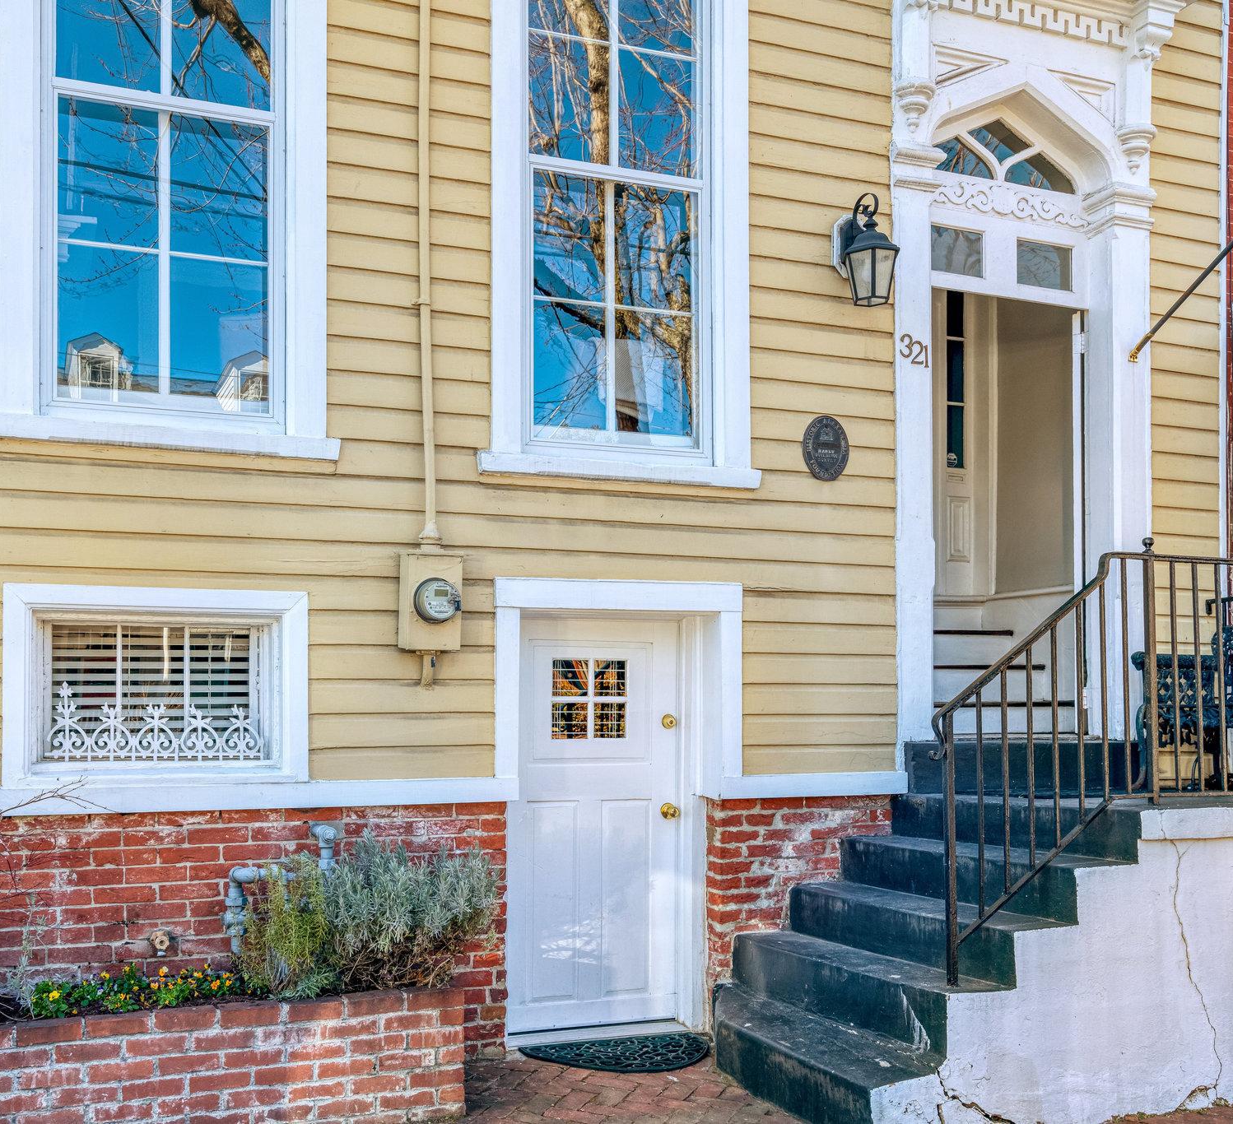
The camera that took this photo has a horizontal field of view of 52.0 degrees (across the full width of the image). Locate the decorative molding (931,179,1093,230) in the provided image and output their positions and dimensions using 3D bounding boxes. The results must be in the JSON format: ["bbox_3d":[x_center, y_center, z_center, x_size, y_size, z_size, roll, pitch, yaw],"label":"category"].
[{"bbox_3d":[1.967,-1.813,6.390,1.000,0.150,0.050,1,-2,-20],"label":"decorative molding"}]

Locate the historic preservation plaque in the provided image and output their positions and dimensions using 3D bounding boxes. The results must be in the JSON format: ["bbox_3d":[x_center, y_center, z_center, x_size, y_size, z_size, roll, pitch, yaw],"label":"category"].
[{"bbox_3d":[0.976,-0.527,5.884,0.235,0.295,0.025,1,-2,-20],"label":"historic preservation plaque"}]

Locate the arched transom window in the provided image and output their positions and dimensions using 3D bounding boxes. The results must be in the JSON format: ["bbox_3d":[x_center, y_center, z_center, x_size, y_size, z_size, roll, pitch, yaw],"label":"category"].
[{"bbox_3d":[1.752,-1.842,5.786,0.760,0.300,0.070,2,-5,-19],"label":"arched transom window"}]

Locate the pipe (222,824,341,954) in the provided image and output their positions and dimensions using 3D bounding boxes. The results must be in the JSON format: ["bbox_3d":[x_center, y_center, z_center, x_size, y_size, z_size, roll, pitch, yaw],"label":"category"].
[{"bbox_3d":[-1.309,1.278,4.939,0.440,0.500,0.160,1,-2,-20],"label":"pipe"}]

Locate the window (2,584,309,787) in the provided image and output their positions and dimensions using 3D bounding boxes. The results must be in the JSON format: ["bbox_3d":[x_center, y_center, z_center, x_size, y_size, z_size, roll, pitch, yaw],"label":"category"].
[{"bbox_3d":[-1.764,0.465,4.887,1.110,0.760,0.120,1,-2,-20],"label":"window"}]

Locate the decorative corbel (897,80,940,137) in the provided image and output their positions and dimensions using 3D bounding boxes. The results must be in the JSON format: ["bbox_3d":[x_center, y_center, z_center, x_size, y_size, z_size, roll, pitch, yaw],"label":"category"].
[{"bbox_3d":[1.294,-1.933,5.393,0.155,0.210,0.125,2,-5,-19],"label":"decorative corbel"}]

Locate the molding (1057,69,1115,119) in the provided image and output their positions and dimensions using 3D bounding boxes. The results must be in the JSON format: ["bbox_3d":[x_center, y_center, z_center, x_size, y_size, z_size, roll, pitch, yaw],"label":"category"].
[{"bbox_3d":[2.138,-2.130,5.755,0.310,0.195,0.050,2,-5,-19],"label":"molding"}]

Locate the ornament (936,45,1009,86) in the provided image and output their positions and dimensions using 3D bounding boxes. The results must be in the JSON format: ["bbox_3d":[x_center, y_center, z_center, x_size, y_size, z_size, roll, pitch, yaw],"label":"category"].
[{"bbox_3d":[1.716,-2.399,6.112,0.420,0.200,0.050,1,-2,-20],"label":"ornament"}]

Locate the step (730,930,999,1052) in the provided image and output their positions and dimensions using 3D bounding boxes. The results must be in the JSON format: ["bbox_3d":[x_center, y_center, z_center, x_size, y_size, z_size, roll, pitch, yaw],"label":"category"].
[{"bbox_3d":[0.895,1.567,4.676,0.261,0.206,1.292,2,-5,-24],"label":"step"}]

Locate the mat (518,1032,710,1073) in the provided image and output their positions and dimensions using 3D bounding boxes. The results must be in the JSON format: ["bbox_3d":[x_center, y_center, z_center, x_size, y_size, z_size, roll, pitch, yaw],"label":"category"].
[{"bbox_3d":[-0.014,2.050,5.301,0.800,0.020,0.430,1,-2,-20],"label":"mat"}]

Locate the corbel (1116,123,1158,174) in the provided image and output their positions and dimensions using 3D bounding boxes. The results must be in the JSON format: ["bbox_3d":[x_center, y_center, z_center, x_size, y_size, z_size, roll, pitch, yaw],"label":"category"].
[{"bbox_3d":[2.365,-1.882,5.746,0.155,0.210,0.125,2,-5,-19],"label":"corbel"}]

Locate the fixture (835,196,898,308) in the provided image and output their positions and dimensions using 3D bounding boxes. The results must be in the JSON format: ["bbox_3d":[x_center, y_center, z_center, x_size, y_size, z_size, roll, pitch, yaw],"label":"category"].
[{"bbox_3d":[1.026,-1.284,5.231,0.210,0.420,0.270,2,-5,-19],"label":"fixture"}]

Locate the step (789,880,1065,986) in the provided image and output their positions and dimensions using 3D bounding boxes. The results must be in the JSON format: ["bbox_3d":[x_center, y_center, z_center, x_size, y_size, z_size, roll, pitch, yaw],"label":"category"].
[{"bbox_3d":[1.135,1.374,4.755,0.247,0.185,1.294,2,-5,-24],"label":"step"}]

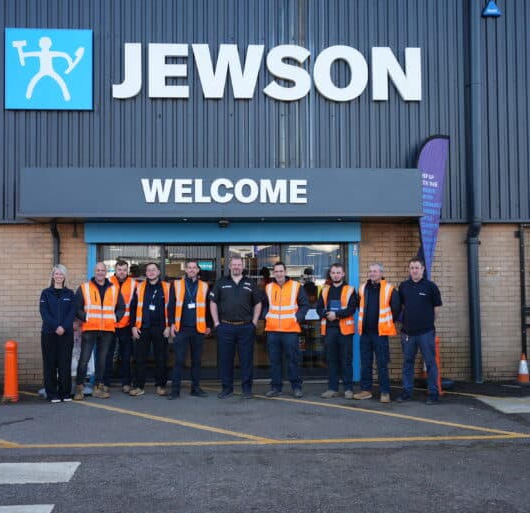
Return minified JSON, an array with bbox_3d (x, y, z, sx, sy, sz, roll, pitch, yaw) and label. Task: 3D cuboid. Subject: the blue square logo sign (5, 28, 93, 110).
[{"bbox_3d":[-3.046,-2.639,10.594,1.210,1.150,0.100,0,-2,-4],"label":"blue square logo sign"}]

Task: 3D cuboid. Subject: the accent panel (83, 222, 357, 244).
[{"bbox_3d":[-0.586,-0.333,10.745,3.940,0.300,0.120,0,-2,-4],"label":"accent panel"}]

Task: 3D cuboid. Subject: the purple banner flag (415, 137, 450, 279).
[{"bbox_3d":[2.390,0.049,10.620,0.500,3.530,0.120,0,-2,-1],"label":"purple banner flag"}]

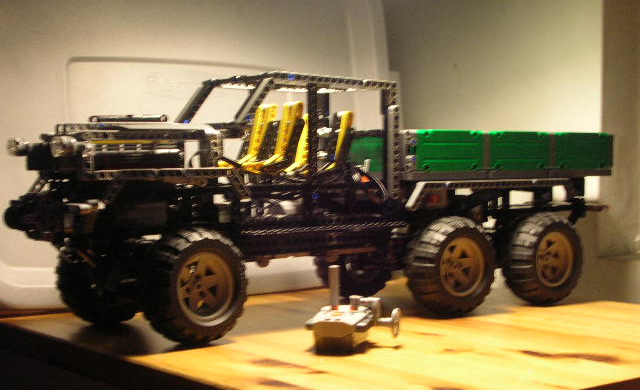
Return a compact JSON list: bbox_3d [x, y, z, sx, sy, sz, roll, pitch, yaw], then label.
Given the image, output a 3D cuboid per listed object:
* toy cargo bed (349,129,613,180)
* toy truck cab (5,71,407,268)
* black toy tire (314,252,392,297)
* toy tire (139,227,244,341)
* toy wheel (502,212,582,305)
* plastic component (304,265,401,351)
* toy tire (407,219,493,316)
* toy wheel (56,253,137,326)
[{"bbox_3d":[0.168,-0.042,1.221,0.306,0.048,0.114,-1,3,-36],"label":"toy cargo bed"},{"bbox_3d":[-0.101,-0.022,1.024,0.367,0.168,0.114,-1,3,-36],"label":"toy truck cab"},{"bbox_3d":[0.035,0.063,1.226,0.096,0.096,0.042,-1,3,-36],"label":"black toy tire"},{"bbox_3d":[-0.102,0.073,0.929,0.096,0.096,0.042,-2,3,-42],"label":"toy tire"},{"bbox_3d":[0.228,0.065,1.170,0.096,0.096,0.042,-1,3,-36],"label":"toy wheel"},{"bbox_3d":[0.029,0.091,0.931,0.066,0.060,0.068,0,2,10],"label":"plastic component"},{"bbox_3d":[0.125,0.068,1.094,0.096,0.096,0.042,-1,3,-36],"label":"toy tire"},{"bbox_3d":[-0.195,0.068,1.056,0.096,0.096,0.042,-2,3,-42],"label":"toy wheel"}]

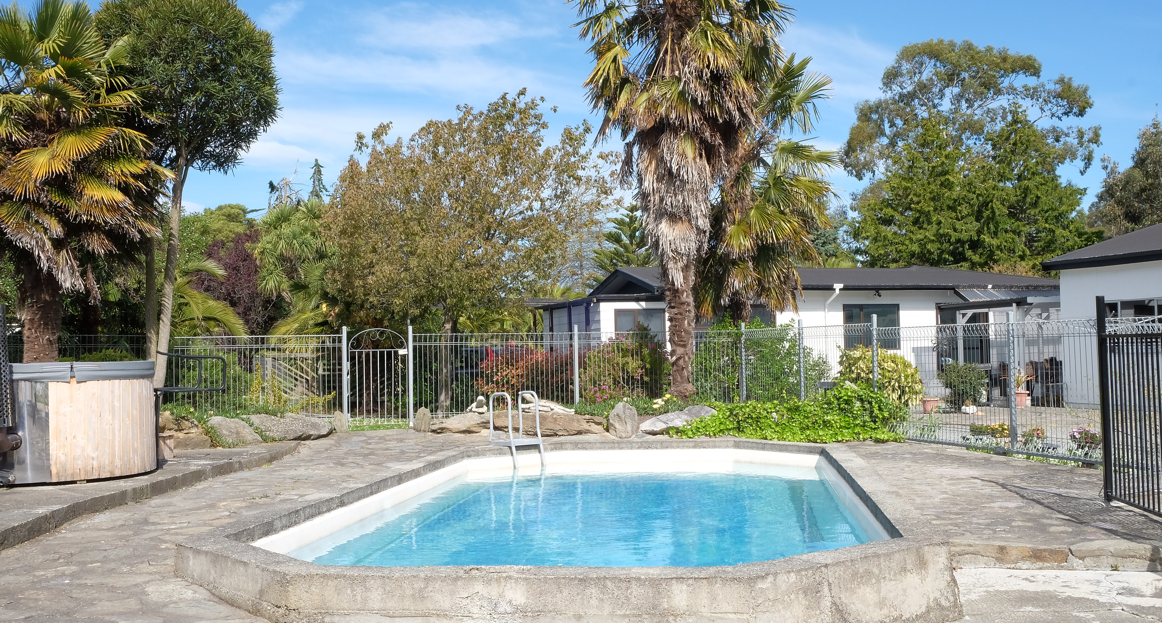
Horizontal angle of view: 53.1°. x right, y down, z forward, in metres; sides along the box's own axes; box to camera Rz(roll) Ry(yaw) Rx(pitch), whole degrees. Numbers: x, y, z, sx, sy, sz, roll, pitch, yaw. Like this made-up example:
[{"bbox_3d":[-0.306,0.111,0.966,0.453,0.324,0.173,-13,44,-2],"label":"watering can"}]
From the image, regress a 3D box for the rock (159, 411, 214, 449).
[{"bbox_3d":[-4.439,1.324,13.015,0.680,0.408,0.500,-1,-2,0],"label":"rock"}]

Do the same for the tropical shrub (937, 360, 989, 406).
[{"bbox_3d":[7.105,1.351,21.600,0.960,0.900,0.920,-1,-2,0],"label":"tropical shrub"}]

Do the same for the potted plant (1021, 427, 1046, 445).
[{"bbox_3d":[4.946,1.360,12.700,0.290,0.240,0.280,-1,-2,0],"label":"potted plant"}]

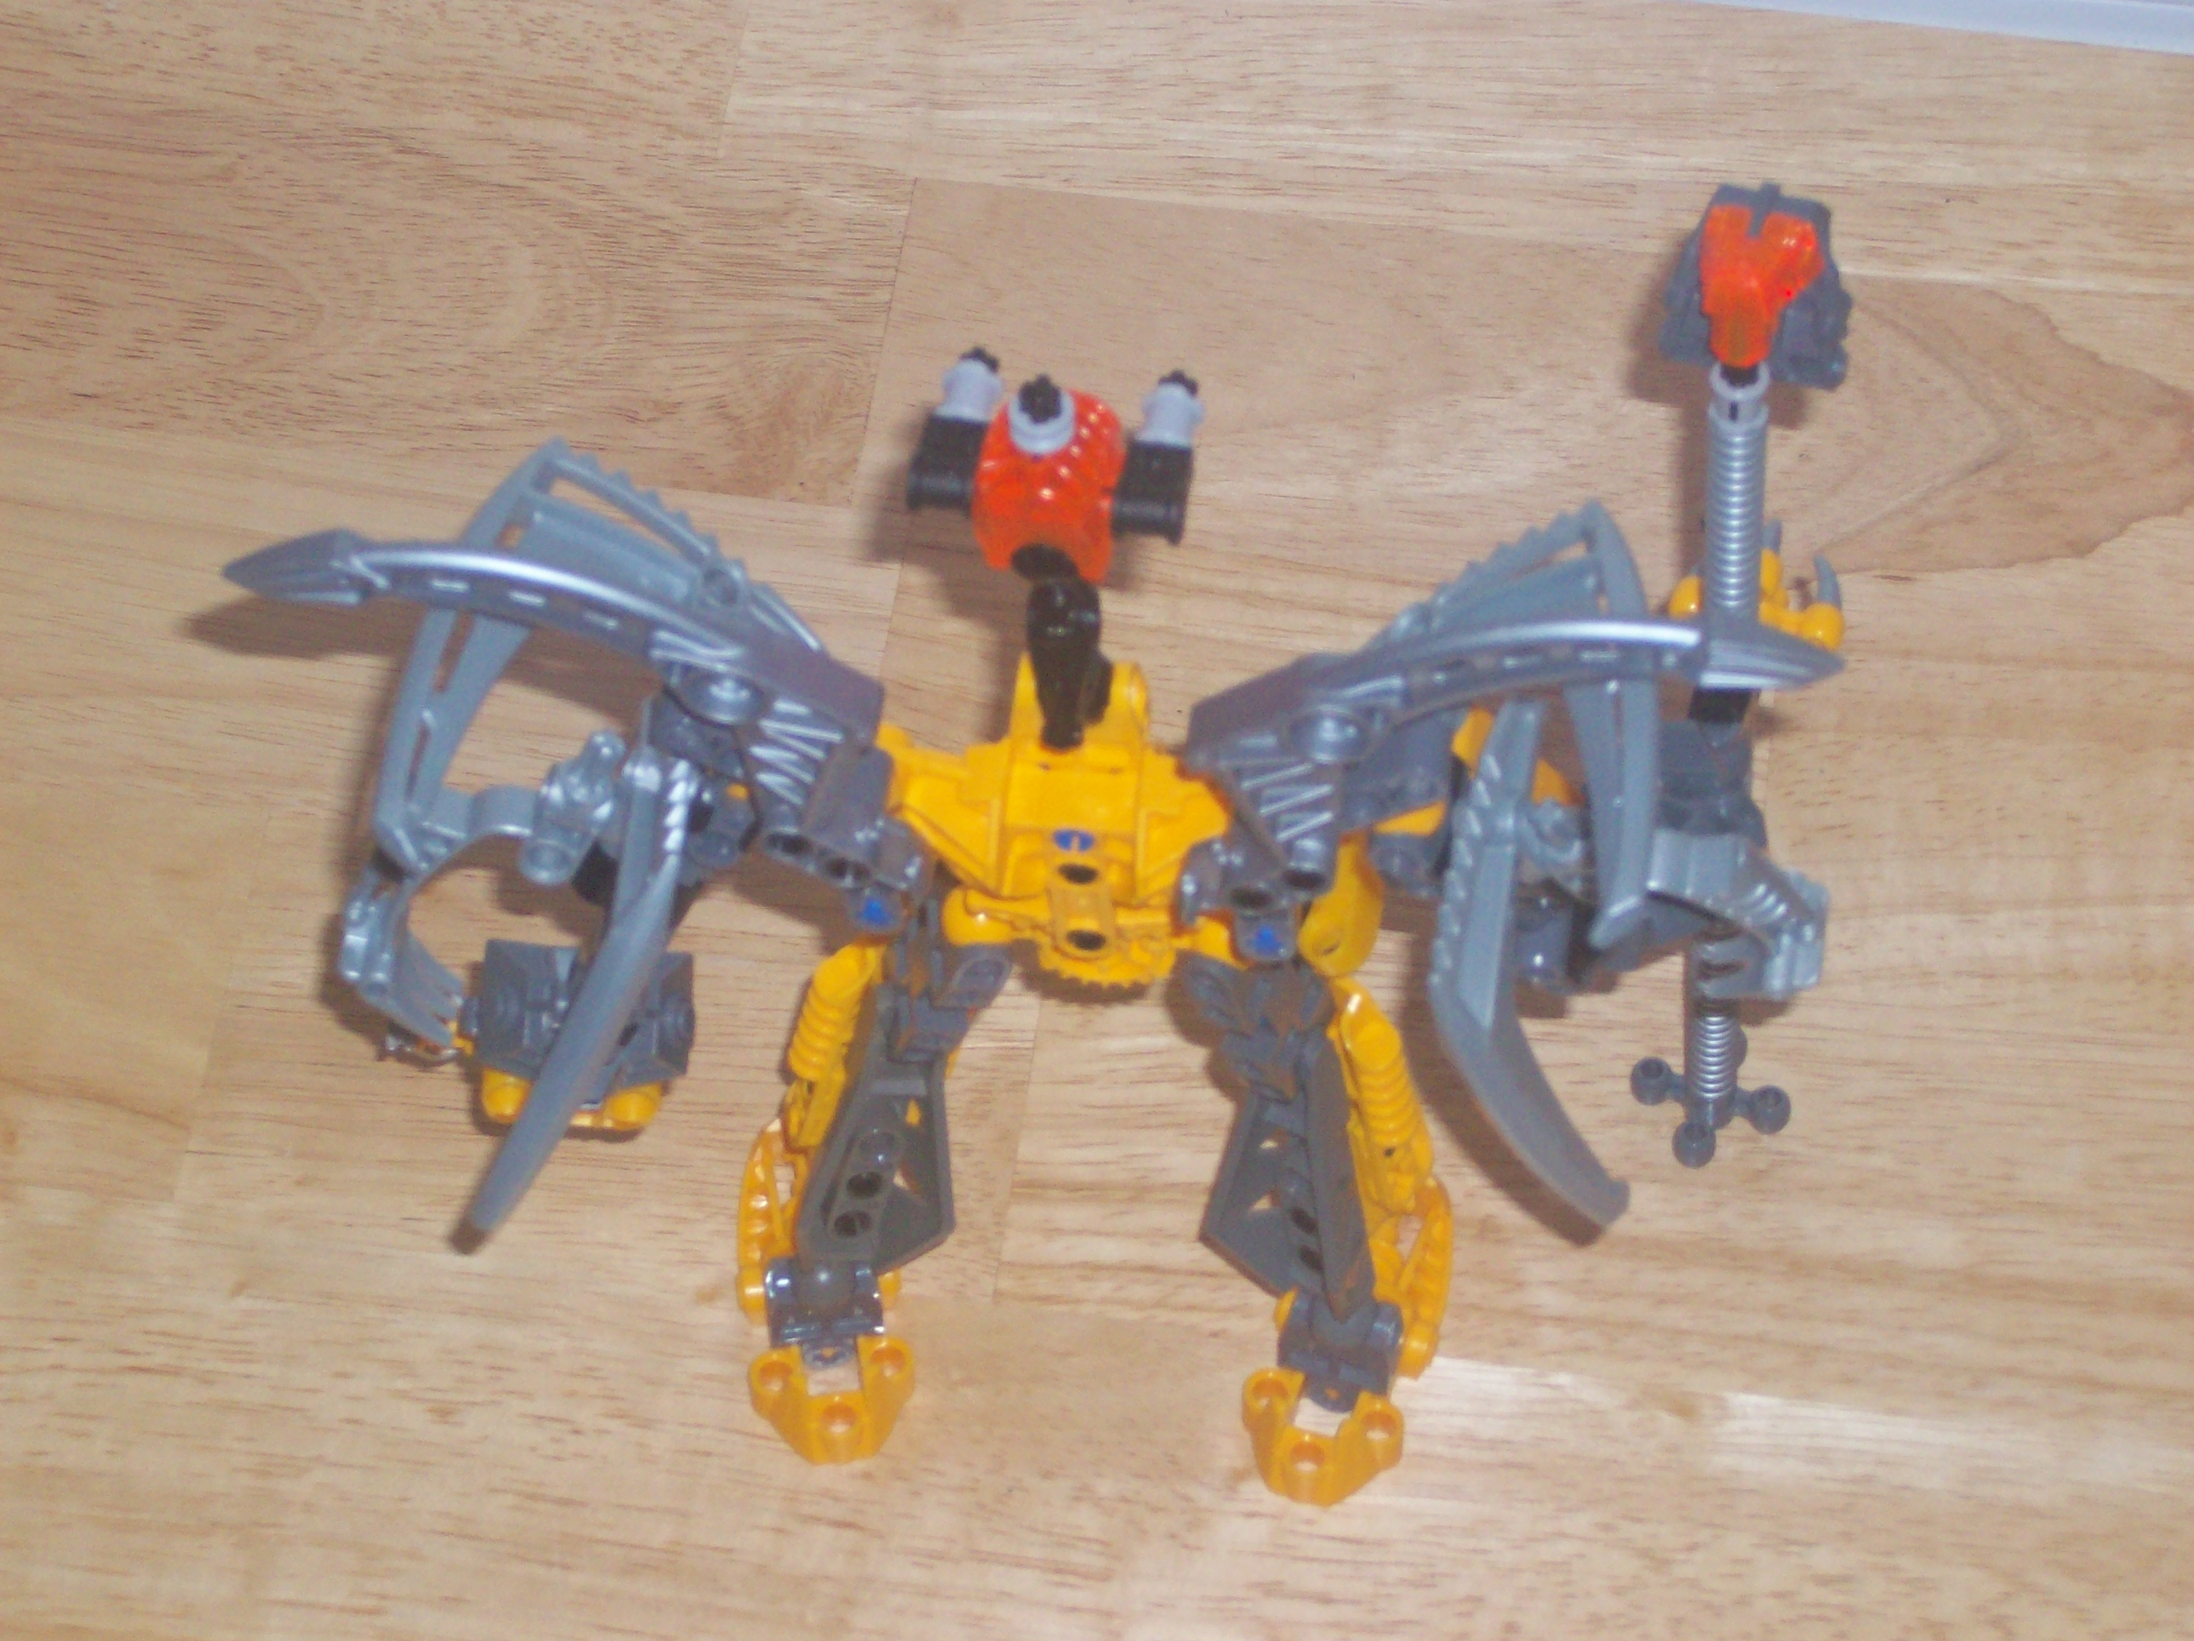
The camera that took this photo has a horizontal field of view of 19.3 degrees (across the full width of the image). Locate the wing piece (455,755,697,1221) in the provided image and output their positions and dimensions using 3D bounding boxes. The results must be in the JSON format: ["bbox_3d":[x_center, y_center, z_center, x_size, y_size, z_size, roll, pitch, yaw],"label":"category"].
[{"bbox_3d":[-0.063,0.021,0.809,0.013,0.020,0.068,20,72,0],"label":"wing piece"}]

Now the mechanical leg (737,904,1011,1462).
[{"bbox_3d":[-0.031,0.043,0.887,0.035,0.086,0.049,-5,56,-9],"label":"mechanical leg"}]

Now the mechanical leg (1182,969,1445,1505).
[{"bbox_3d":[0.030,0.050,0.883,0.034,0.086,0.049,7,57,10],"label":"mechanical leg"}]

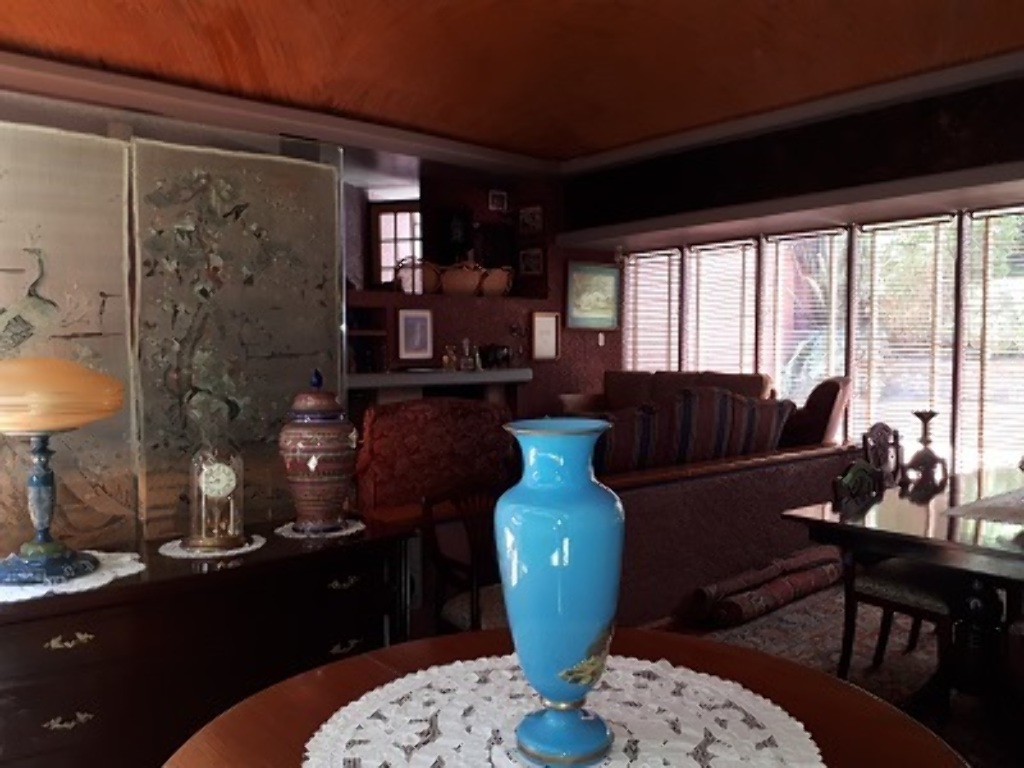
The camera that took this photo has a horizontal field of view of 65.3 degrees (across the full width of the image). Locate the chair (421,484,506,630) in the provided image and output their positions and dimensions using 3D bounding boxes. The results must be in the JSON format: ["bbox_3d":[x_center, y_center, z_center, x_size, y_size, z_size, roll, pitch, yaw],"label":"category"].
[{"bbox_3d":[0.043,0.787,2.794,0.550,0.890,0.520,-3,4,-40],"label":"chair"}]

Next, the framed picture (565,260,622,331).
[{"bbox_3d":[0.743,-0.798,7.254,0.703,0.605,0.030,-3,4,-40],"label":"framed picture"}]

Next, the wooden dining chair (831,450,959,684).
[{"bbox_3d":[1.555,0.764,3.136,0.420,0.905,0.510,-3,4,-40],"label":"wooden dining chair"}]

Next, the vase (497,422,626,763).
[{"bbox_3d":[0.076,0.308,1.211,0.194,0.490,0.194,0,3,0],"label":"vase"}]

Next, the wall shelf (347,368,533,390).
[{"bbox_3d":[-0.573,-0.048,6.019,1.700,0.107,0.280,-3,4,-40],"label":"wall shelf"}]

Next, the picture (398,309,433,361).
[{"bbox_3d":[-0.724,-0.372,6.019,0.302,0.382,0.025,-3,4,-40],"label":"picture"}]

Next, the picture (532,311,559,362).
[{"bbox_3d":[0.302,-0.412,6.900,0.323,0.418,0.025,-3,4,-40],"label":"picture"}]

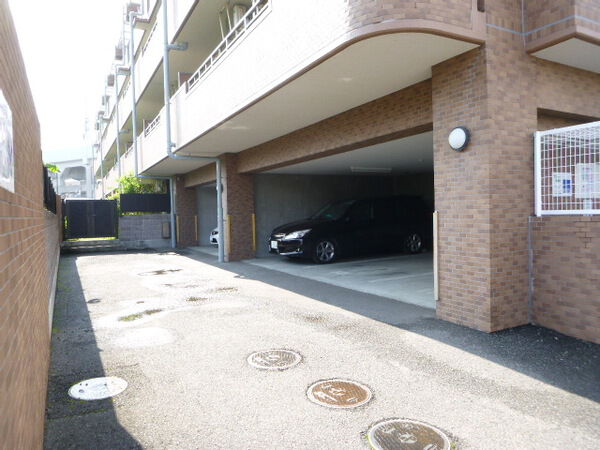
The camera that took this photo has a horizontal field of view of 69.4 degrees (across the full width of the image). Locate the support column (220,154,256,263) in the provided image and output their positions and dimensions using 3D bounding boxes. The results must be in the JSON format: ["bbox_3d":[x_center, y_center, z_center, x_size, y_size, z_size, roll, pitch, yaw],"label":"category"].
[{"bbox_3d":[-1.728,-0.463,11.823,0.750,2.800,0.735,-2,1,-29],"label":"support column"}]

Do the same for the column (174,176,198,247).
[{"bbox_3d":[-4.516,-0.511,16.963,0.770,2.790,0.740,-2,1,-29],"label":"column"}]

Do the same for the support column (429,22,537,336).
[{"bbox_3d":[2.075,-0.422,4.879,0.790,3.007,0.735,-2,1,-29],"label":"support column"}]

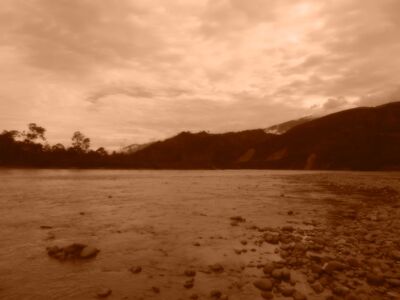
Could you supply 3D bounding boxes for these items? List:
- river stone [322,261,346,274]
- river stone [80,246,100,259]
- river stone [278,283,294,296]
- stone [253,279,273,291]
[{"bbox_3d":[1.578,1.379,3.390,0.282,0.159,0.211,-1,-4,25],"label":"river stone"},{"bbox_3d":[-1.540,1.442,4.064,0.281,0.164,0.225,1,-3,-20],"label":"river stone"},{"bbox_3d":[0.866,1.397,2.894,0.160,0.141,0.136,-1,-3,16],"label":"river stone"},{"bbox_3d":[0.658,1.416,3.041,0.210,0.119,0.168,0,-3,12],"label":"stone"}]

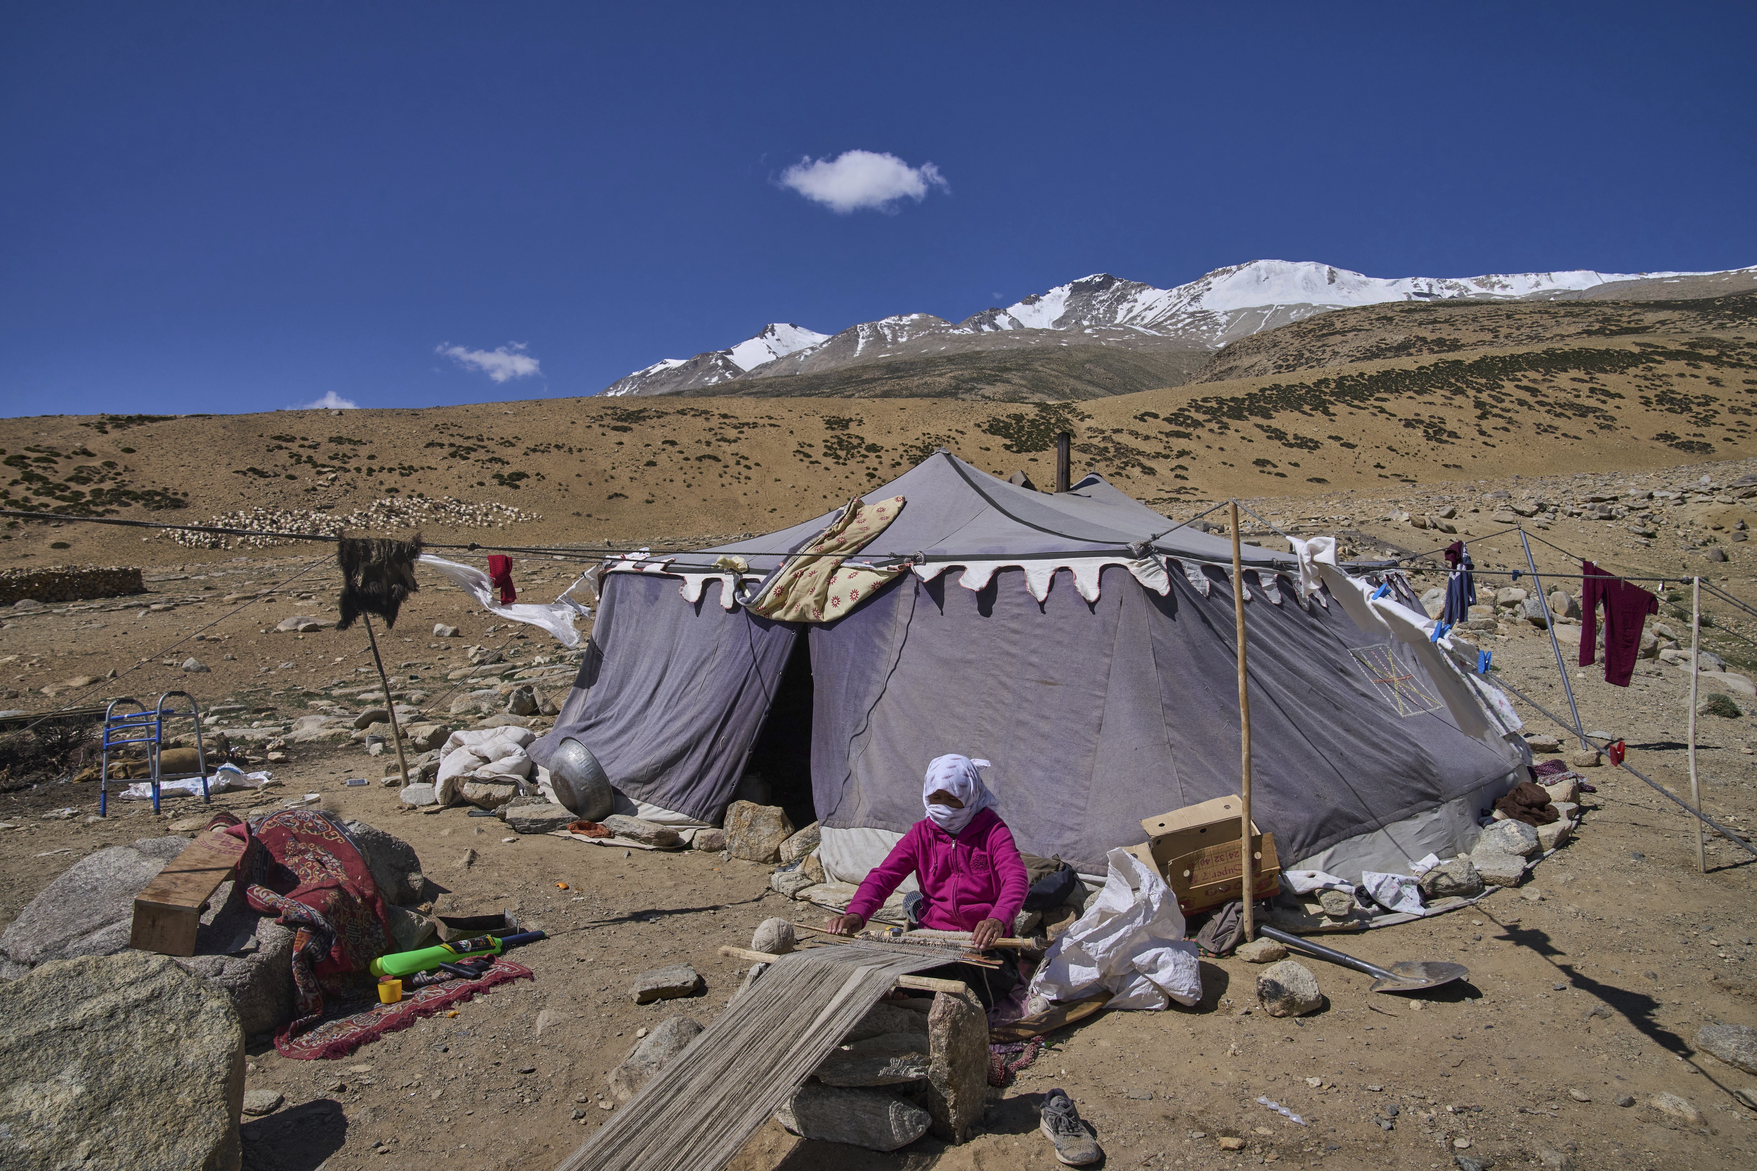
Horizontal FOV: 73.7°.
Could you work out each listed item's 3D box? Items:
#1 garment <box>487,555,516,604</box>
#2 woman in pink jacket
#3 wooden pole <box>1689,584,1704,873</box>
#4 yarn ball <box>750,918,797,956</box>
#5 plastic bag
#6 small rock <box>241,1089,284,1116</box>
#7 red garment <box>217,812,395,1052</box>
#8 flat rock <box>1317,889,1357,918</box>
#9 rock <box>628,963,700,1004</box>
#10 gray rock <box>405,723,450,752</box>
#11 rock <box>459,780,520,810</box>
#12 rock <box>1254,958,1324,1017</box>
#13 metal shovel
[{"bbox_3d":[-2.600,-0.030,8.100,0.210,0.350,0.100,0,0,27],"label":"garment"},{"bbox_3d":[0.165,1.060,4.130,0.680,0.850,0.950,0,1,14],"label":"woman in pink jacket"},{"bbox_3d":[4.140,0.705,5.930,0.055,1.500,0.045,-2,1,0],"label":"wooden pole"},{"bbox_3d":[-0.345,1.165,3.880,0.145,0.135,0.145,0,0,0],"label":"yarn ball"},{"bbox_3d":[0.900,1.305,4.500,0.600,0.510,0.460,0,0,0],"label":"plastic bag"},{"bbox_3d":[-1.855,1.545,3.510,0.140,0.055,0.110,0,0,-28],"label":"small rock"},{"bbox_3d":[-2.130,1.190,4.380,0.600,0.640,0.750,0,0,-27],"label":"red garment"},{"bbox_3d":[2.110,1.460,5.400,0.175,0.110,0.140,0,0,-6],"label":"flat rock"},{"bbox_3d":[-0.795,1.475,4.360,0.250,0.100,0.170,0,0,-24],"label":"rock"},{"bbox_3d":[-3.970,1.340,10.300,0.390,0.230,0.320,0,0,-21],"label":"gray rock"},{"bbox_3d":[-2.600,1.400,7.850,0.390,0.180,0.280,0,0,0],"label":"rock"},{"bbox_3d":[1.440,1.410,4.120,0.215,0.175,0.180,0,1,0],"label":"rock"},{"bbox_3d":[1.905,1.460,4.620,0.820,0.130,0.240,0,0,36],"label":"metal shovel"}]

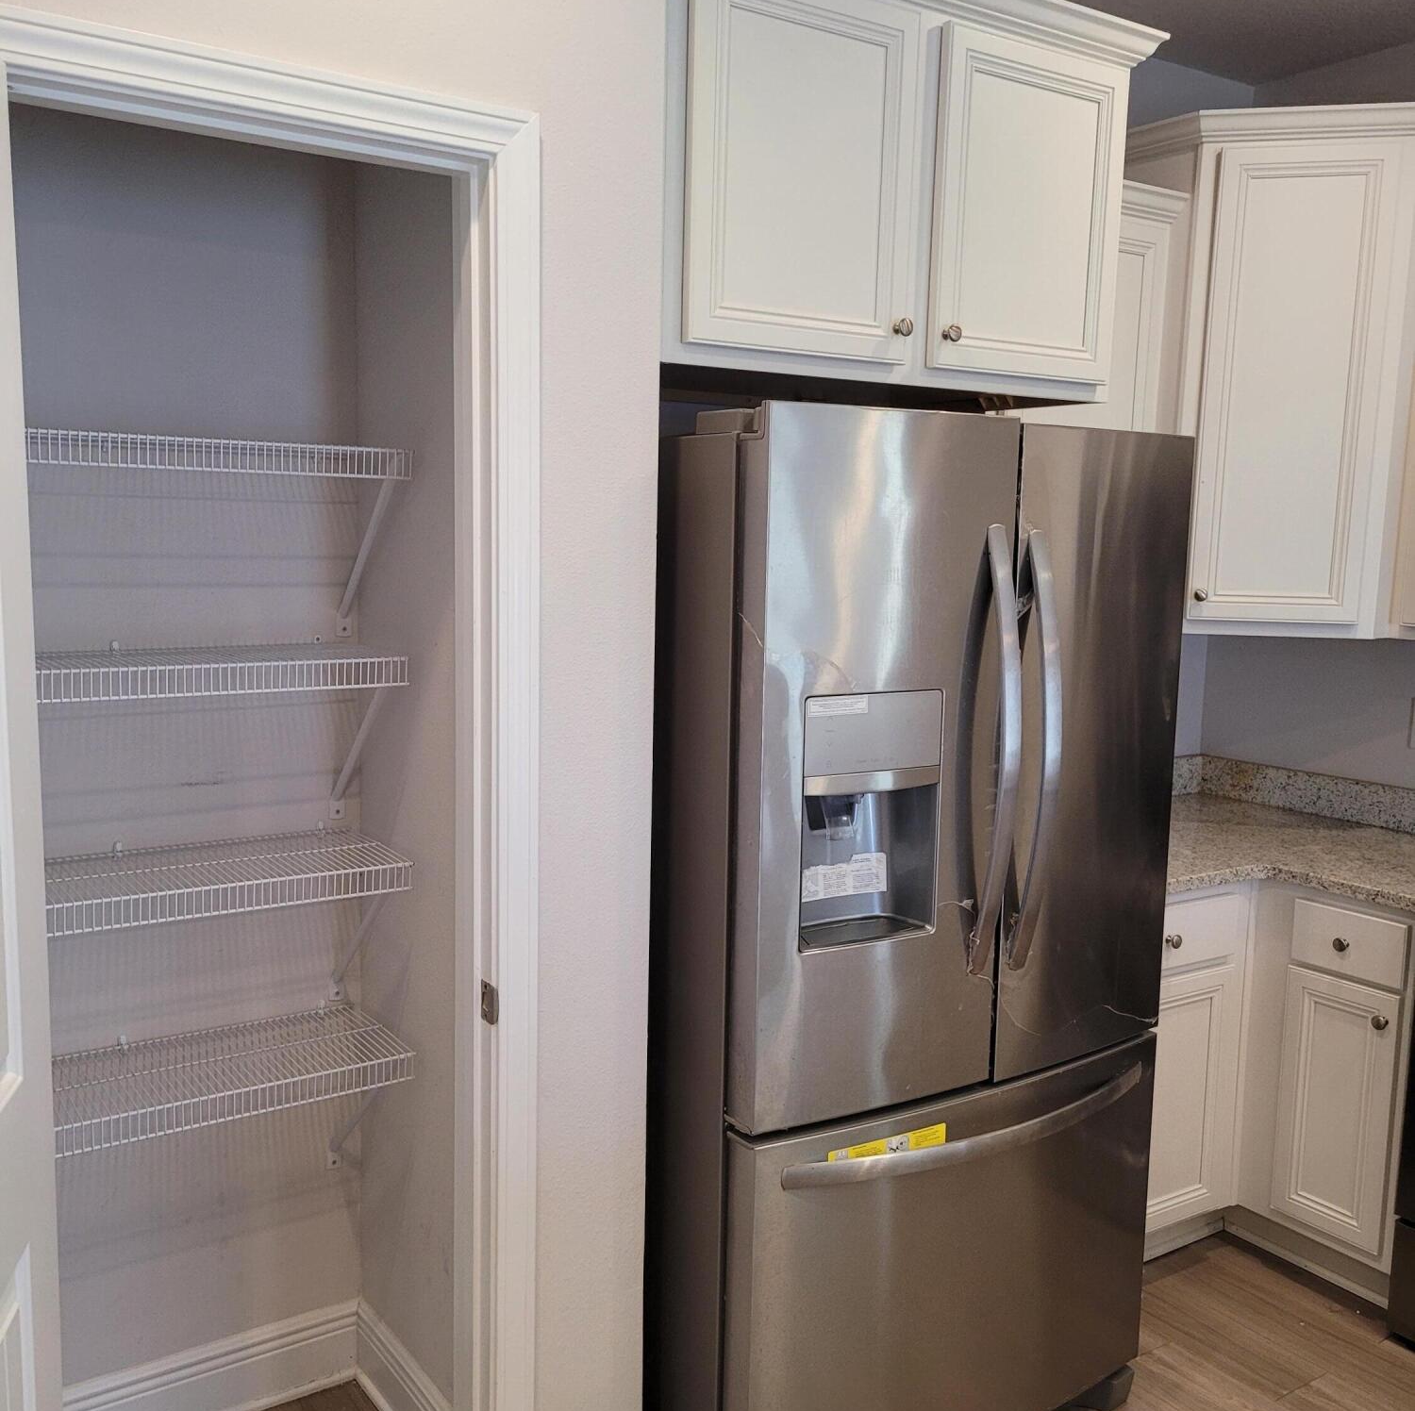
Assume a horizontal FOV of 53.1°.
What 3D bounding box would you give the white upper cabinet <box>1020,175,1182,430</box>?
[{"bbox_3d":[0.729,-0.642,3.163,0.534,0.968,0.347,-4,9,-34],"label":"white upper cabinet"}]

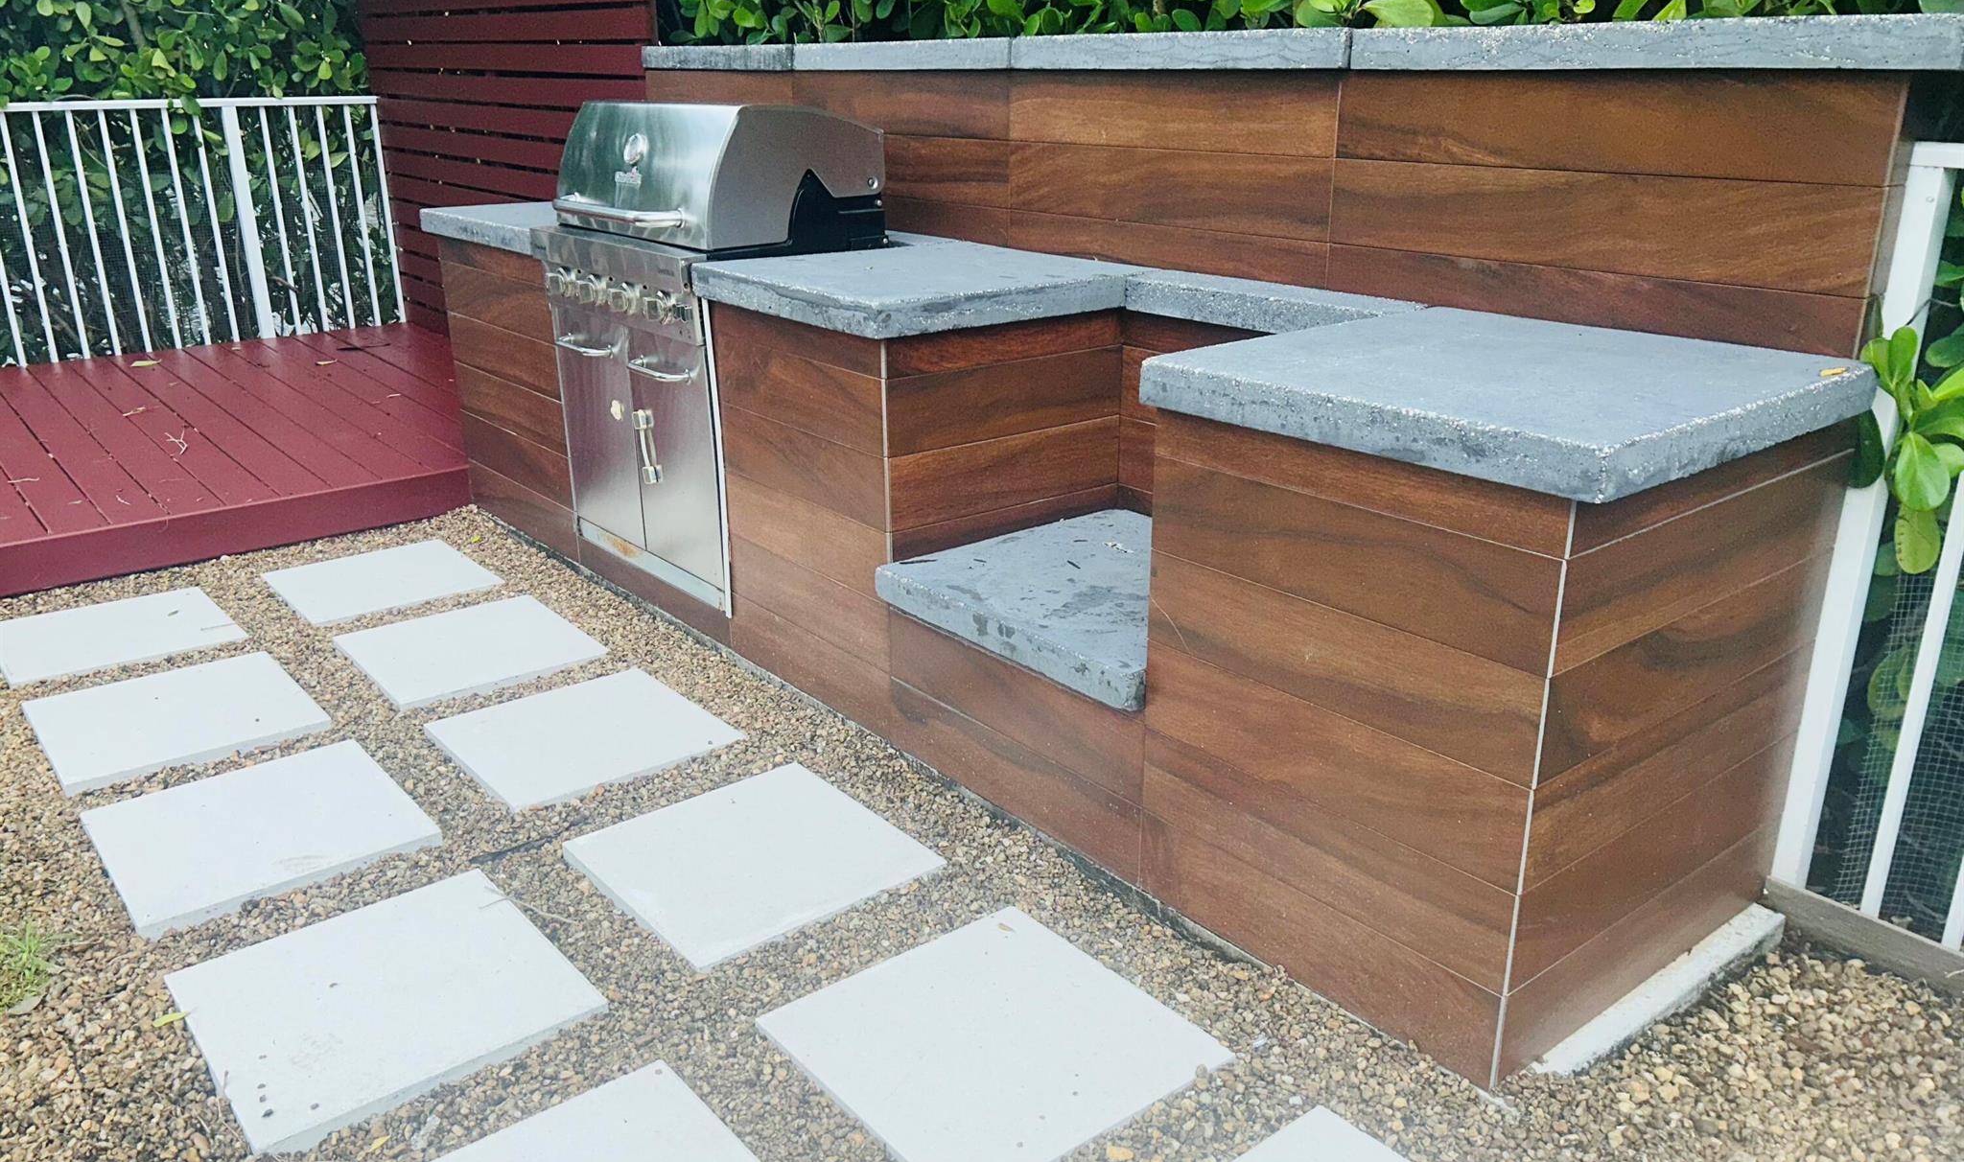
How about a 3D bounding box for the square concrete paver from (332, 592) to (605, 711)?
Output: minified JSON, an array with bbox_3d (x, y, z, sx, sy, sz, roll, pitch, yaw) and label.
[{"bbox_3d":[-1.170,0.168,3.383,0.464,0.045,0.464,-15,24,-36],"label":"square concrete paver"}]

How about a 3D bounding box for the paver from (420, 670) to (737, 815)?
[{"bbox_3d":[-0.791,0.322,2.934,0.464,0.045,0.464,-15,24,-36],"label":"paver"}]

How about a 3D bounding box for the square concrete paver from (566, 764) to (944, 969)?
[{"bbox_3d":[-0.381,0.480,2.476,0.464,0.045,0.464,-15,24,-36],"label":"square concrete paver"}]

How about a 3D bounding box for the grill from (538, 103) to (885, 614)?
[{"bbox_3d":[-0.674,-0.583,3.561,0.568,1.094,0.839,-15,24,-36],"label":"grill"}]

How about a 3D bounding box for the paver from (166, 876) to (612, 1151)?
[{"bbox_3d":[-0.855,0.608,2.112,0.464,0.045,0.464,-15,24,-36],"label":"paver"}]

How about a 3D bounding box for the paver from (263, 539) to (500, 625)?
[{"bbox_3d":[-1.552,0.014,3.830,0.464,0.045,0.464,-15,24,-36],"label":"paver"}]

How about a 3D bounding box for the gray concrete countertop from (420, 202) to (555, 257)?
[{"bbox_3d":[-1.085,-1.016,4.214,0.745,0.066,0.858,-15,24,-36],"label":"gray concrete countertop"}]

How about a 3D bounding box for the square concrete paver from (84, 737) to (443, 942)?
[{"bbox_3d":[-1.264,0.444,2.587,0.464,0.045,0.464,-15,24,-36],"label":"square concrete paver"}]

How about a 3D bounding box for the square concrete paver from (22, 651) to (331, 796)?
[{"bbox_3d":[-1.654,0.291,3.034,0.464,0.045,0.464,-15,24,-36],"label":"square concrete paver"}]

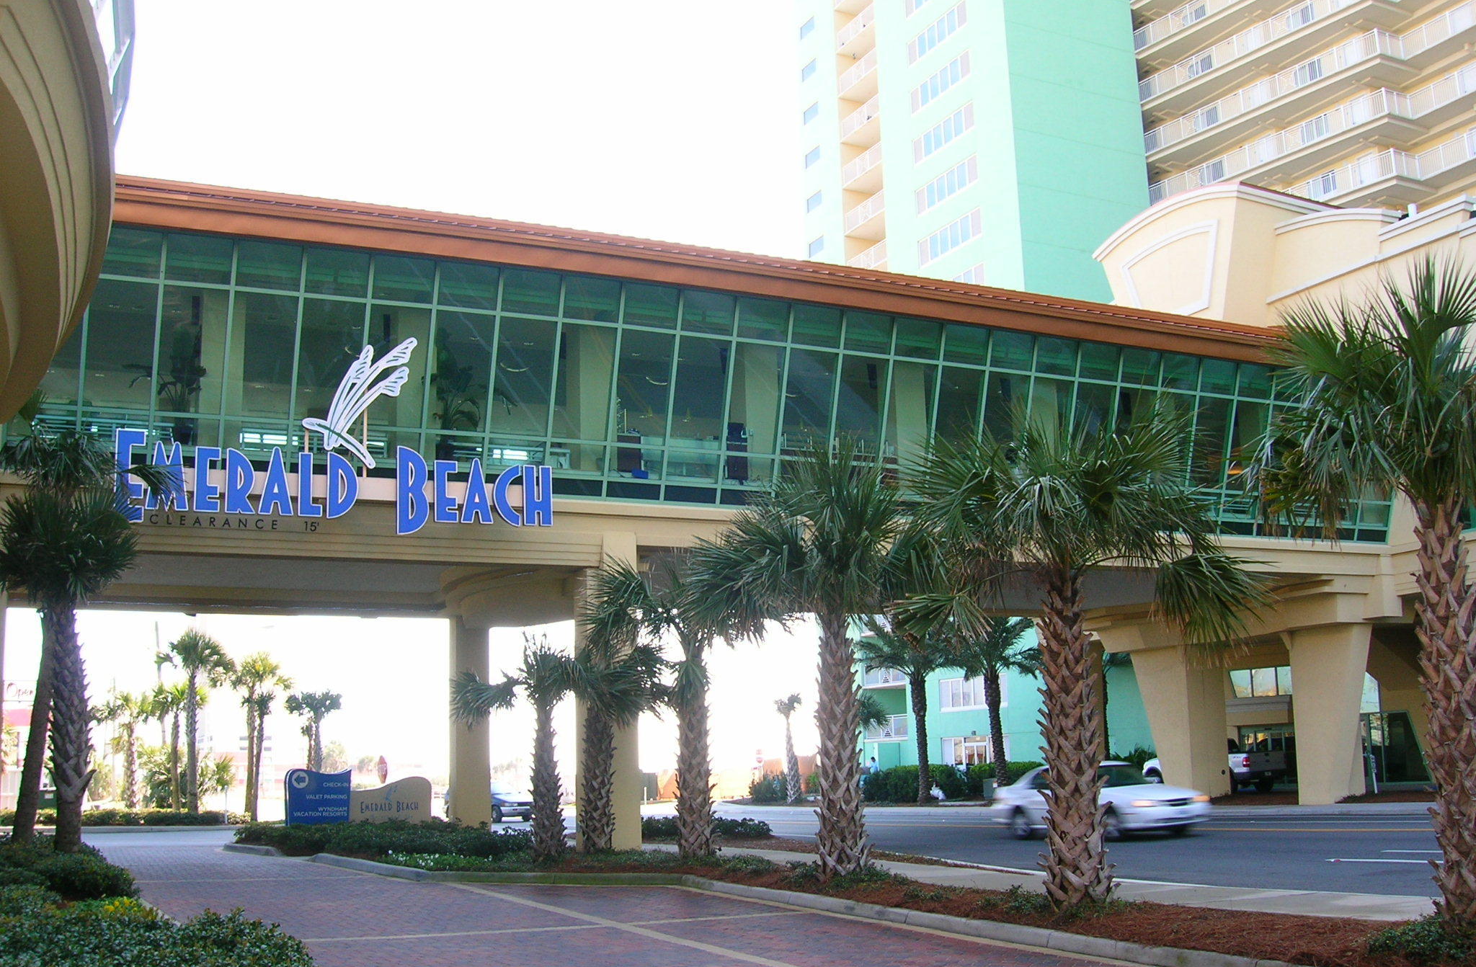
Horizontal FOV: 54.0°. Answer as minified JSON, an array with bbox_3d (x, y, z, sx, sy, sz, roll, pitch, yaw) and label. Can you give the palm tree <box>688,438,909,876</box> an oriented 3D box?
[{"bbox_3d":[0.766,2.055,17.716,2.850,5.338,2.850,-2,-10,0],"label":"palm tree"}]

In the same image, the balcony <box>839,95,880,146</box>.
[{"bbox_3d":[7.849,-21.294,85.518,1.800,1.300,4.100,4,-12,-27],"label":"balcony"}]

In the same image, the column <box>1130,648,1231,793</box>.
[{"bbox_3d":[12.617,6.799,41.587,1.350,4.300,1.950,4,-12,-27],"label":"column"}]

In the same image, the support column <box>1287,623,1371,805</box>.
[{"bbox_3d":[14.780,5.700,36.134,0.980,4.450,1.800,4,-12,-27],"label":"support column"}]

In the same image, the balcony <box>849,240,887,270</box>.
[{"bbox_3d":[8.147,-12.756,83.873,1.800,1.300,4.100,4,-12,-27],"label":"balcony"}]

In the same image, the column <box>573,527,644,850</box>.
[{"bbox_3d":[-2.263,3.477,24.956,0.910,5.450,0.540,4,-12,-27],"label":"column"}]

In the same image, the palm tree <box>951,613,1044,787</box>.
[{"bbox_3d":[7.991,6.851,44.963,3.100,5.793,3.100,-2,-10,0],"label":"palm tree"}]

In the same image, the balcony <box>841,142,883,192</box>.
[{"bbox_3d":[7.790,-17.743,81.921,1.900,1.302,4.293,4,-12,-26],"label":"balcony"}]

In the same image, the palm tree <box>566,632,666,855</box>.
[{"bbox_3d":[-1.935,4.129,22.941,1.750,3.376,1.750,-2,-10,0],"label":"palm tree"}]

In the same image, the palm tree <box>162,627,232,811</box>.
[{"bbox_3d":[-17.150,7.553,45.975,2.304,5.927,2.304,-2,-10,0],"label":"palm tree"}]

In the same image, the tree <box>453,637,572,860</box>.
[{"bbox_3d":[-3.399,3.976,21.858,1.808,3.302,1.808,-2,-10,0],"label":"tree"}]

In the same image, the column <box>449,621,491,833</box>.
[{"bbox_3d":[-5.845,5.210,31.607,0.820,4.666,0.900,2,-11,-18],"label":"column"}]

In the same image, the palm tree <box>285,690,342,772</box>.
[{"bbox_3d":[-16.437,10.235,56.155,2.189,4.399,2.189,-2,-10,0],"label":"palm tree"}]

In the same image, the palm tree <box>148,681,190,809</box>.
[{"bbox_3d":[-21.273,10.110,55.492,2.100,5.250,2.100,4,-12,-27],"label":"palm tree"}]

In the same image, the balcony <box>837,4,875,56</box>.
[{"bbox_3d":[7.650,-26.986,86.615,1.800,1.300,4.100,4,-12,-27],"label":"balcony"}]

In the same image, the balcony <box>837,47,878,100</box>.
[{"bbox_3d":[7.749,-24.140,86.066,1.800,1.300,4.100,4,-12,-27],"label":"balcony"}]

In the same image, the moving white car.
[{"bbox_3d":[7.094,6.220,28.867,1.820,1.420,4.850,3,-12,-25],"label":"moving white car"}]

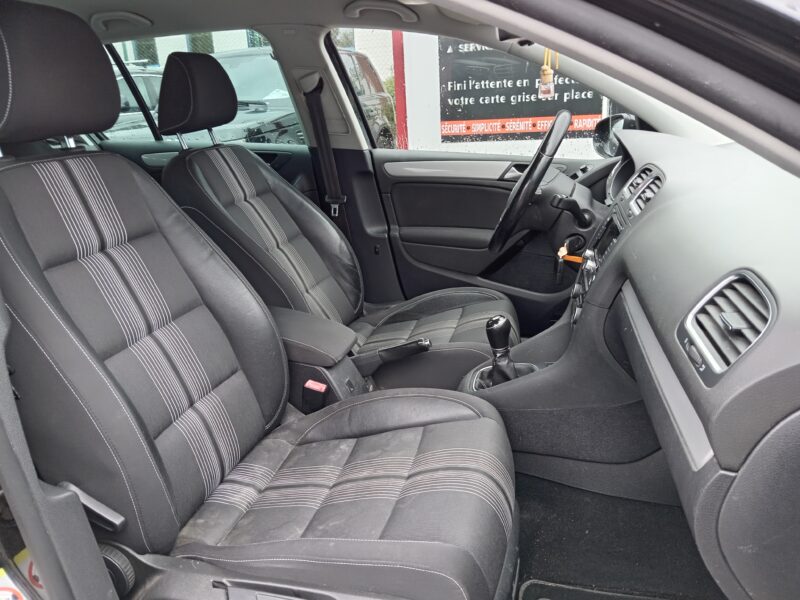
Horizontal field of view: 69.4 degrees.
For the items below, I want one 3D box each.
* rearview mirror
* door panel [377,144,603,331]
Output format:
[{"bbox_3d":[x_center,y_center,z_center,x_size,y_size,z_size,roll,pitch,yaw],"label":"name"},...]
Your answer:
[{"bbox_3d":[0.709,-0.540,1.909,0.130,0.150,0.210,-2,15,2],"label":"rearview mirror"},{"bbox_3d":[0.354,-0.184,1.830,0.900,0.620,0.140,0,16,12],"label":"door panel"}]

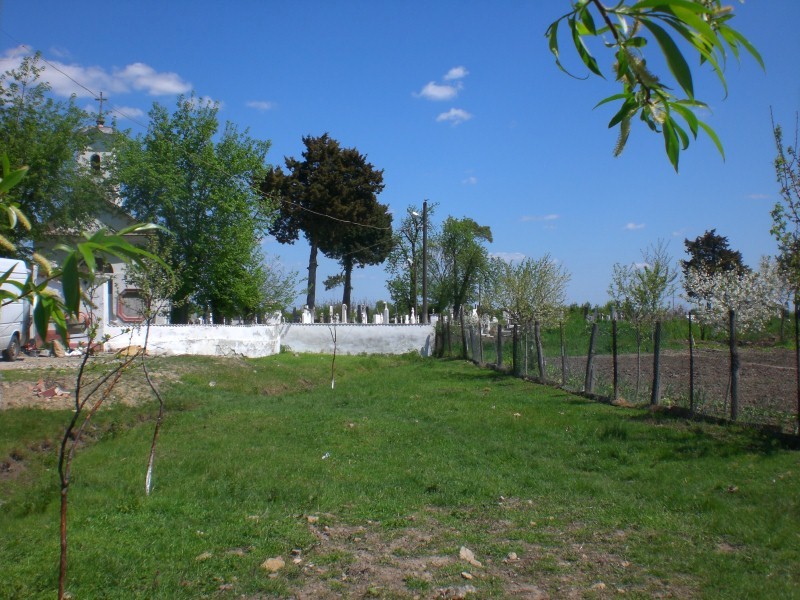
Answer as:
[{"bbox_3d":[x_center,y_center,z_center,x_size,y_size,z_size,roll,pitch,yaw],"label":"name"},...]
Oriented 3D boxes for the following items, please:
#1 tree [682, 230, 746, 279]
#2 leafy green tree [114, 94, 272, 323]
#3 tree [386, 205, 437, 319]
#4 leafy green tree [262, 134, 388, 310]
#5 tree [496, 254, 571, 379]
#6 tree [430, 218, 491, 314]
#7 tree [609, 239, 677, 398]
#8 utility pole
[{"bbox_3d":[22.274,-1.317,62.053,4.660,7.460,4.427,0,-1,0],"label":"tree"},{"bbox_3d":[-7.995,-2.971,34.071,6.117,9.970,5.505,0,-1,0],"label":"leafy green tree"},{"bbox_3d":[0.574,-1.558,48.054,2.842,7.542,2.700,0,-1,0],"label":"tree"},{"bbox_3d":[-3.817,-3.433,45.000,6.460,10.090,5.800,0,-1,0],"label":"leafy green tree"},{"bbox_3d":[3.420,0.342,22.521,1.896,3.016,1.801,0,-1,0],"label":"tree"},{"bbox_3d":[3.307,-1.175,48.048,3.498,6.777,3.323,0,-1,0],"label":"tree"},{"bbox_3d":[4.363,0.324,15.820,1.223,2.861,1.223,0,-1,0],"label":"tree"},{"bbox_3d":[1.116,-1.160,38.046,0.199,6.463,0.199,0,-1,0],"label":"utility pole"}]

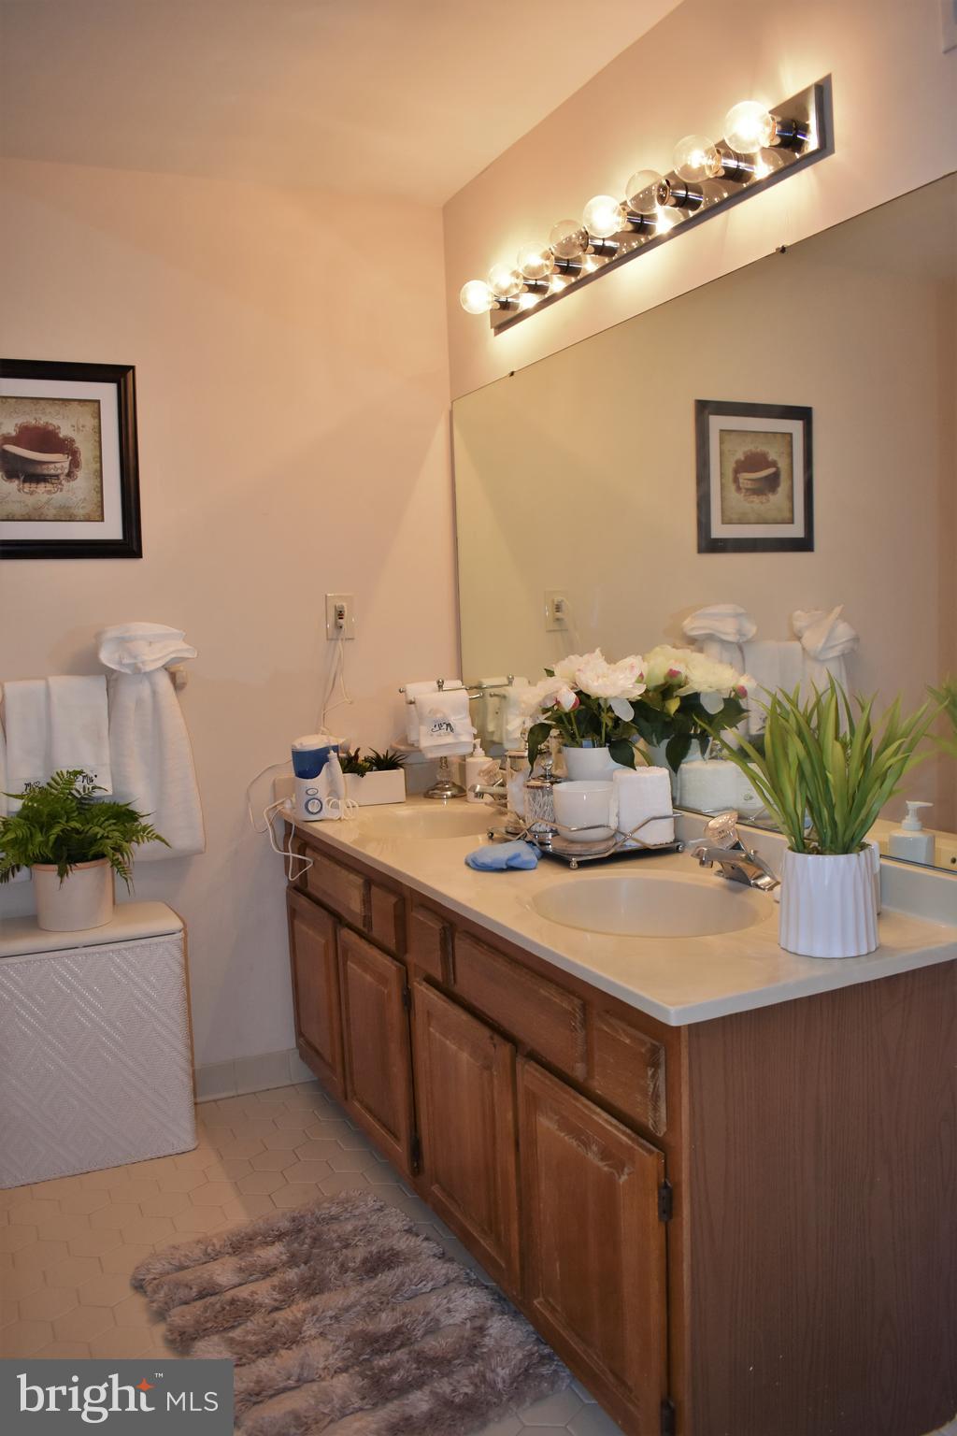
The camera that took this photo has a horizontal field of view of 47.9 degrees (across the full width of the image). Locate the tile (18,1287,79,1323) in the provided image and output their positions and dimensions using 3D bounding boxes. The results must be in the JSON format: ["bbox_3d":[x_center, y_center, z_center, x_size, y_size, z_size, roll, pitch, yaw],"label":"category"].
[{"bbox_3d":[-0.832,1.142,2.088,0.105,0.008,0.122,-4,6,-26],"label":"tile"}]

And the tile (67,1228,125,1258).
[{"bbox_3d":[-0.809,1.115,2.278,0.109,0.009,0.124,-5,6,-26],"label":"tile"}]

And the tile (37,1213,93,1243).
[{"bbox_3d":[-0.898,1.113,2.340,0.109,0.009,0.124,-5,6,-26],"label":"tile"}]

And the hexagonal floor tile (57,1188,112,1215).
[{"bbox_3d":[-0.895,1.103,2.444,0.109,0.009,0.124,-5,6,-26],"label":"hexagonal floor tile"}]

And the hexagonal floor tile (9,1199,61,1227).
[{"bbox_3d":[-0.954,1.067,2.320,0.107,0.008,0.124,-4,5,-26],"label":"hexagonal floor tile"}]

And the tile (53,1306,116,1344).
[{"bbox_3d":[-0.734,1.132,2.000,0.109,0.009,0.124,-5,6,-26],"label":"tile"}]

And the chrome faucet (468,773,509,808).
[{"bbox_3d":[0.036,0.179,2.786,0.155,0.128,0.150,-5,6,-27],"label":"chrome faucet"}]

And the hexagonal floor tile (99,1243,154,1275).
[{"bbox_3d":[-0.702,1.092,2.163,0.104,0.008,0.120,-5,6,-27],"label":"hexagonal floor tile"}]

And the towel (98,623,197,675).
[{"bbox_3d":[-0.843,-0.179,2.740,0.220,0.123,0.120,-4,6,-25],"label":"towel"}]

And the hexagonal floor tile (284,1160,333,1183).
[{"bbox_3d":[-0.390,1.049,2.475,0.107,0.008,0.124,-4,5,-26],"label":"hexagonal floor tile"}]

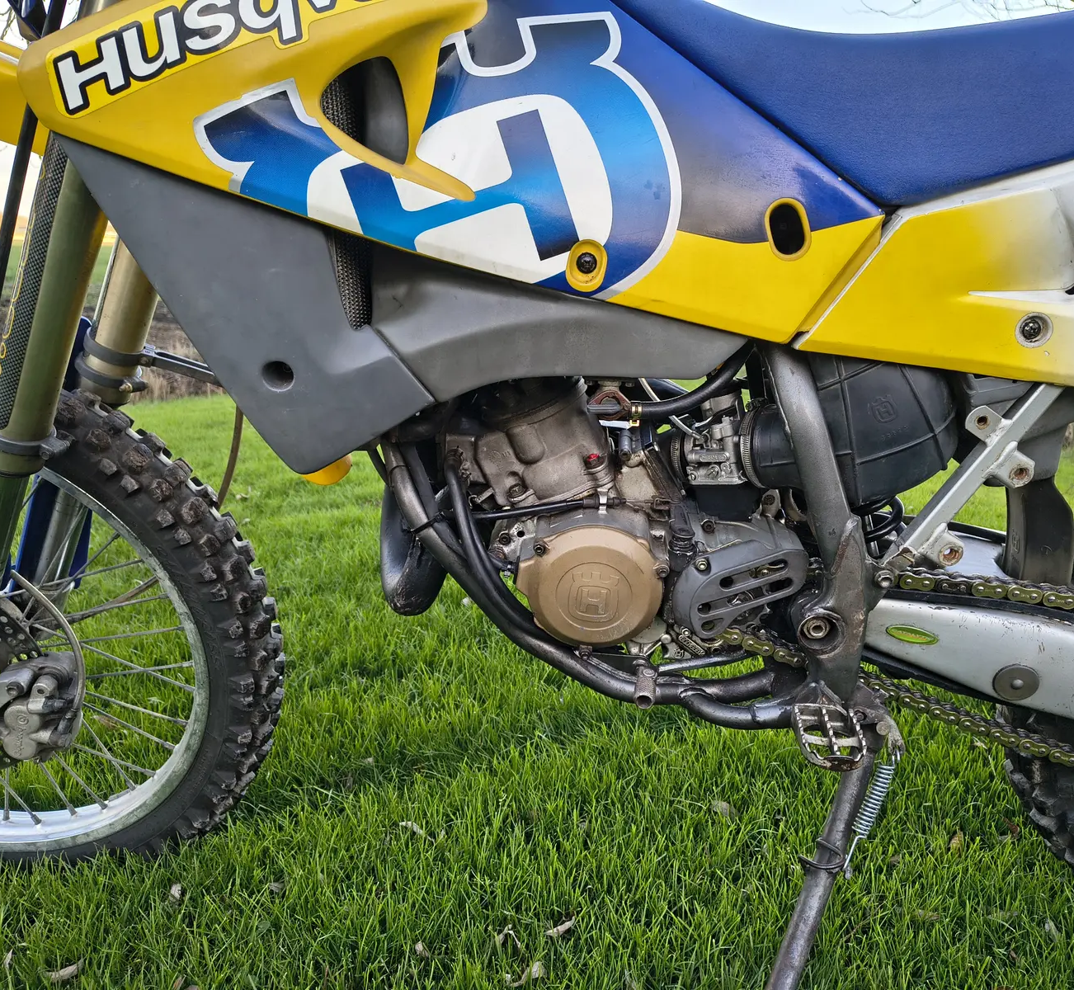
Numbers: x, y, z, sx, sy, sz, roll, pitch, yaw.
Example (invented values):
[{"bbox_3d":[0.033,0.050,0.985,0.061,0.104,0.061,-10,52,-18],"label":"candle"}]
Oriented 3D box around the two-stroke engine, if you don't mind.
[{"bbox_3d":[0.130,-0.023,0.841,0.430,0.280,0.235,2,22,1],"label":"two-stroke engine"}]

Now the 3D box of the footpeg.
[{"bbox_3d":[0.239,0.197,0.747,0.053,0.026,0.072,4,28,5],"label":"footpeg"}]

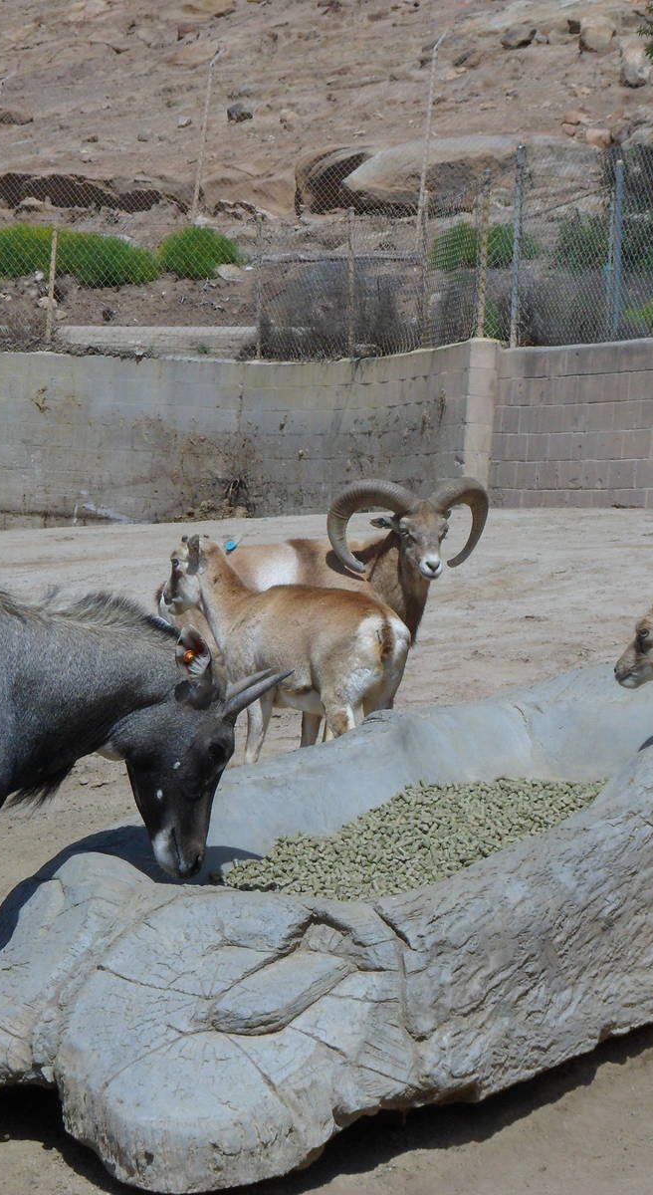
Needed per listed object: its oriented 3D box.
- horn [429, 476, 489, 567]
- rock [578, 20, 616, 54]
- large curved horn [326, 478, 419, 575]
[{"bbox_3d":[0.436,-0.250,15.900,0.240,0.300,0.200,2,1,-17],"label":"horn"},{"bbox_3d":[4.033,-8.354,72.000,0.560,0.520,0.500,2,1,0],"label":"rock"},{"bbox_3d":[0.153,-0.232,15.800,0.280,0.310,0.200,2,1,-17],"label":"large curved horn"}]

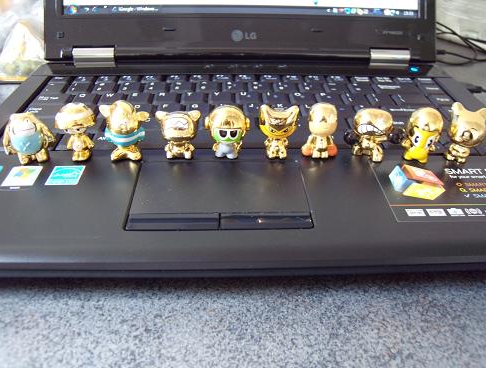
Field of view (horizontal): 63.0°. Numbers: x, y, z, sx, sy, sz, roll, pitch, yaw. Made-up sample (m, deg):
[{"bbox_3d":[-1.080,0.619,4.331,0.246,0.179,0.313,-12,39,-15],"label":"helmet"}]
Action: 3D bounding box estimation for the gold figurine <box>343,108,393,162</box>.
[{"bbox_3d":[0.070,-0.027,0.216,0.028,0.028,0.018,13,40,16],"label":"gold figurine"}]

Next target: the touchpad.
[{"bbox_3d":[-0.011,0.005,0.198,0.085,0.003,0.052,-1,38,-2],"label":"touchpad"}]

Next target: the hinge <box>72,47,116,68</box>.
[{"bbox_3d":[-0.120,-0.103,0.322,0.033,0.013,0.013,0,40,-1],"label":"hinge"}]

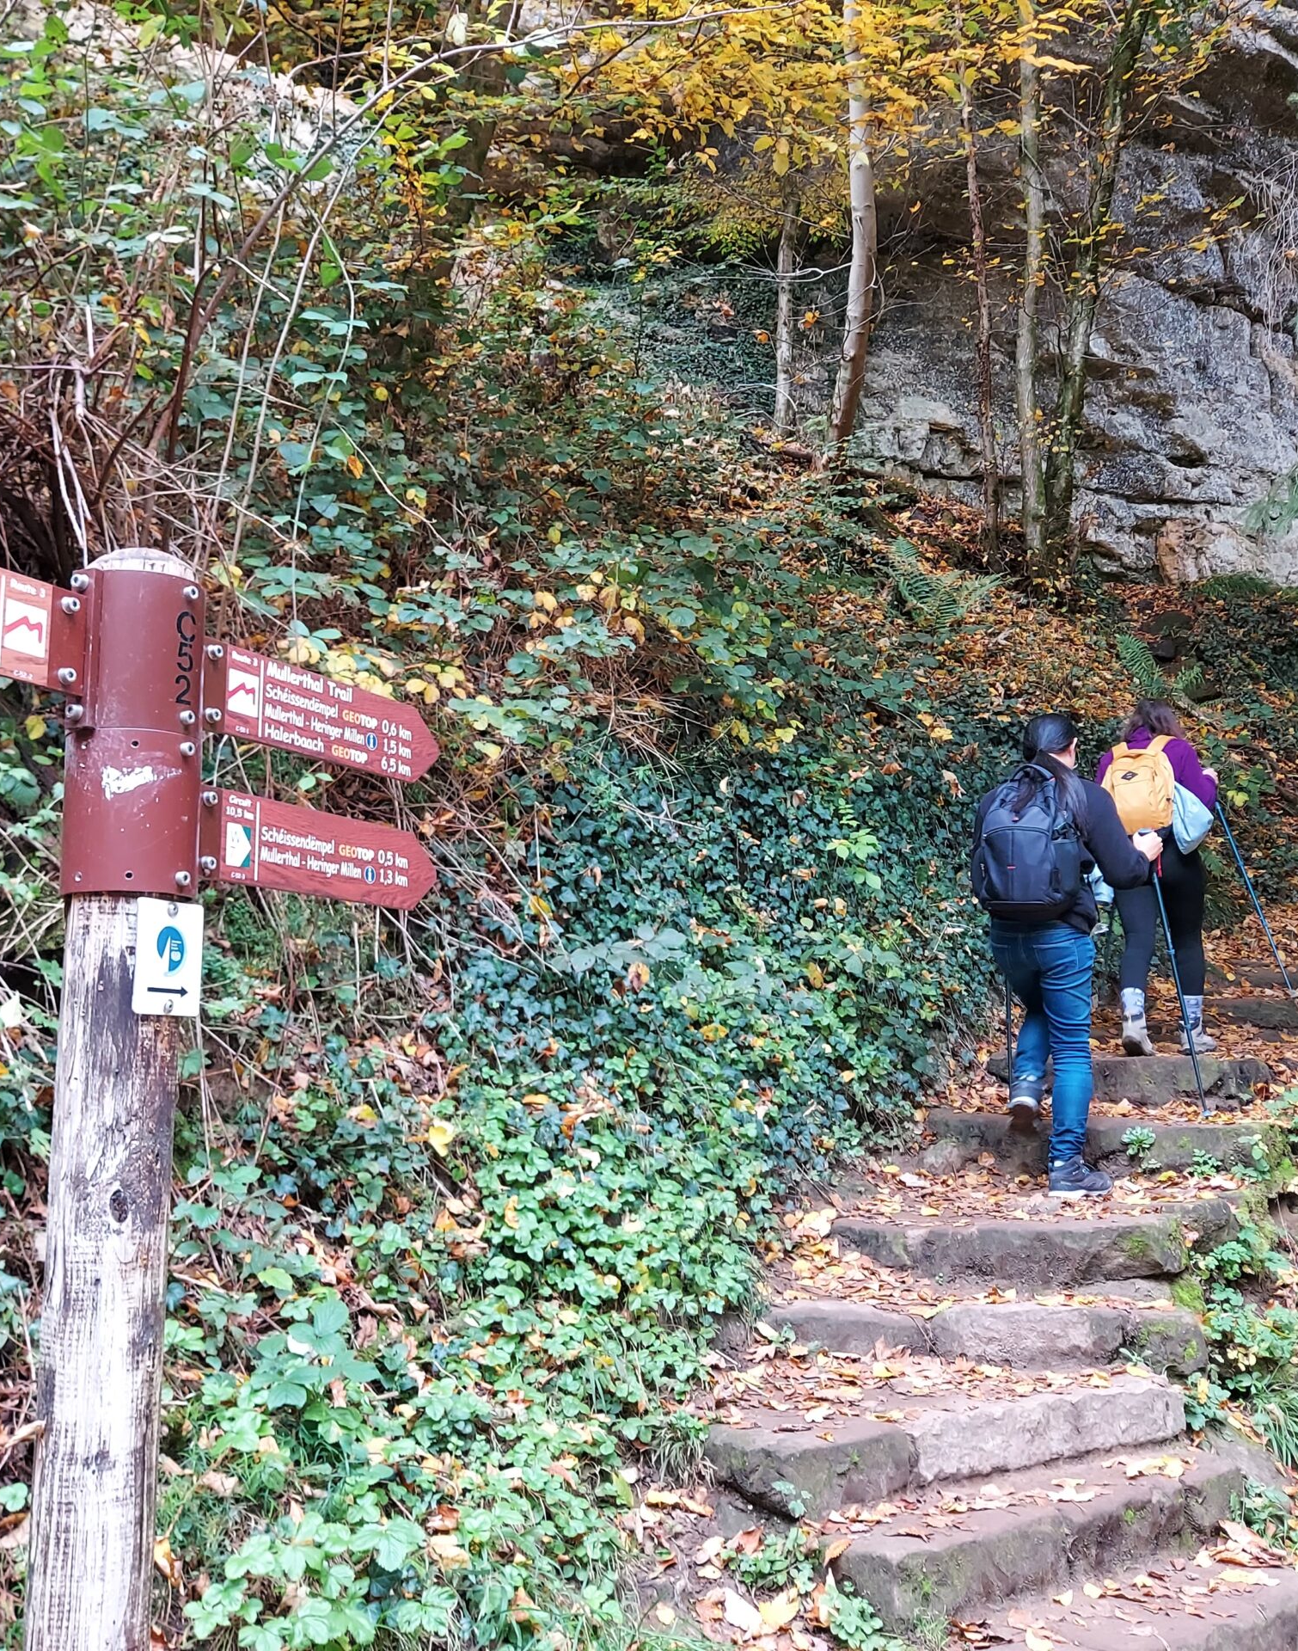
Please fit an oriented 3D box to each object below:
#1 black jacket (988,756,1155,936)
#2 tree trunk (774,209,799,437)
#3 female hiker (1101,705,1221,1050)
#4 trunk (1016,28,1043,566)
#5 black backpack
[{"bbox_3d":[1.428,0.061,5.400,0.520,0.600,0.400,-5,-16,32],"label":"black jacket"},{"bbox_3d":[1.272,-4.636,14.644,0.150,2.220,0.150,1,-8,5],"label":"tree trunk"},{"bbox_3d":[2.193,0.219,6.850,0.520,1.550,0.500,-4,-8,28],"label":"female hiker"},{"bbox_3d":[3.066,-4.307,12.797,0.170,4.560,0.170,-1,-8,14],"label":"trunk"},{"bbox_3d":[1.235,0.059,5.200,0.340,0.500,0.250,-5,-17,32],"label":"black backpack"}]

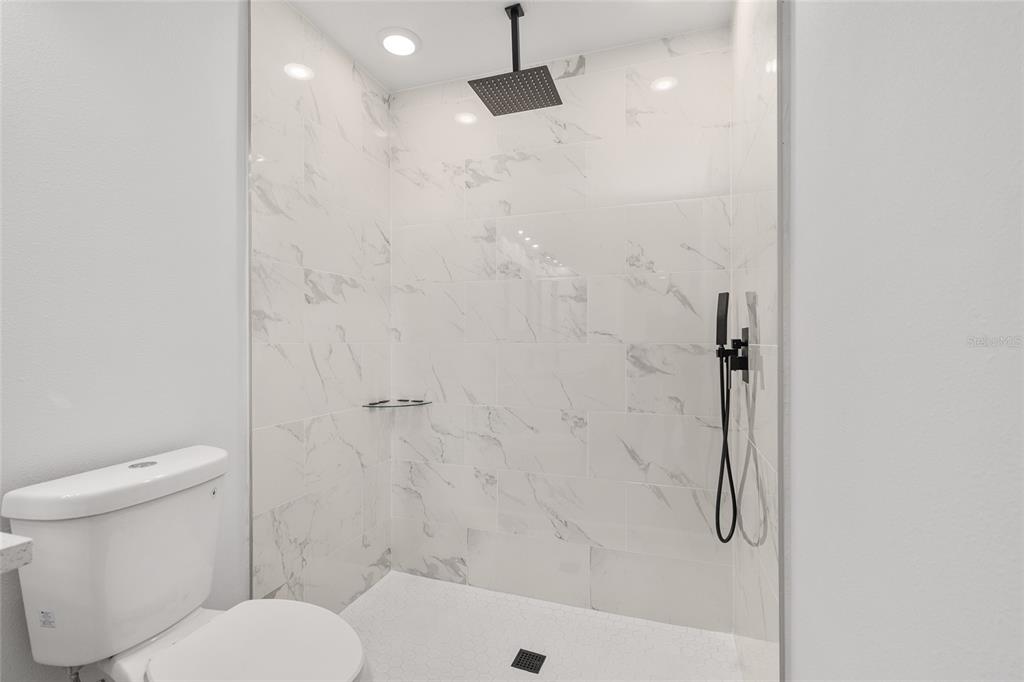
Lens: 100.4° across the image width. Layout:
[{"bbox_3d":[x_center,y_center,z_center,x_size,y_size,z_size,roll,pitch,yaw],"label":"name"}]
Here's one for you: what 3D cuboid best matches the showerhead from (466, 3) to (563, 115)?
[{"bbox_3d":[0.017,-1.146,1.696,0.305,0.313,0.285,0,0,18],"label":"showerhead"}]

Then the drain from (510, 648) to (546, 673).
[{"bbox_3d":[0.065,1.204,1.607,0.103,0.008,0.098,0,0,18],"label":"drain"}]

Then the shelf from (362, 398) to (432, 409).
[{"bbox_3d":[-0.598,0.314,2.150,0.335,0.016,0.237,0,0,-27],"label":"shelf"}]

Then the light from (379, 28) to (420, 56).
[{"bbox_3d":[-0.493,-1.292,1.861,0.178,0.022,0.178,0,0,0],"label":"light"}]

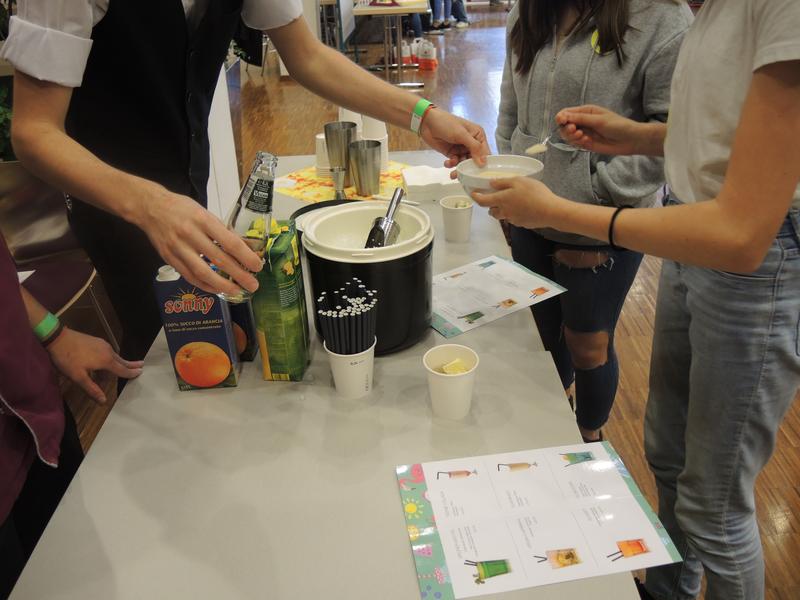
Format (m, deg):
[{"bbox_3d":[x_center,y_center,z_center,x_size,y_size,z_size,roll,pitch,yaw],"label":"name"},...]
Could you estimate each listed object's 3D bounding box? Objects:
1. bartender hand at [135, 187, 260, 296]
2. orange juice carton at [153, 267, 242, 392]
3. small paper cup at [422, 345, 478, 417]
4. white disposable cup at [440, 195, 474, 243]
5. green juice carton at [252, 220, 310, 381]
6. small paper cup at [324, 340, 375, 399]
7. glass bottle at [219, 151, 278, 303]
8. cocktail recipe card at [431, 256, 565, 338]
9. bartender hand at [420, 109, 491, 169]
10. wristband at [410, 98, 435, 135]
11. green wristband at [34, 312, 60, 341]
[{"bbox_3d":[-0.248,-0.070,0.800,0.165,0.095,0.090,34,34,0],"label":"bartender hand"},{"bbox_3d":[-0.315,0.036,1.020,0.091,0.212,0.062,-5,30,-5],"label":"orange juice carton"},{"bbox_3d":[0.076,0.126,0.960,0.080,0.090,0.080,-2,30,1],"label":"small paper cup"},{"bbox_3d":[0.134,-0.184,1.502,0.080,0.090,0.080,-2,30,1],"label":"white disposable cup"},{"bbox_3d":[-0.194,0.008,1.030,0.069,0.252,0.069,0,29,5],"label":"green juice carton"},{"bbox_3d":[-0.074,0.102,1.016,0.080,0.090,0.080,-3,29,0],"label":"small paper cup"},{"bbox_3d":[-0.187,-0.086,0.812,0.058,0.195,0.058,15,27,-10],"label":"glass bottle"},{"bbox_3d":[0.151,-0.015,1.298,0.297,0.004,0.210,-20,33,-28],"label":"cocktail recipe card"},{"bbox_3d":[0.102,-0.298,1.210,0.140,0.095,0.090,33,36,3],"label":"bartender hand"},{"bbox_3d":[0.041,-0.346,1.220,0.021,0.058,0.058,28,36,8],"label":"wristband"},{"bbox_3d":[-0.546,0.042,1.000,0.045,0.021,0.056,-48,39,0],"label":"green wristband"}]

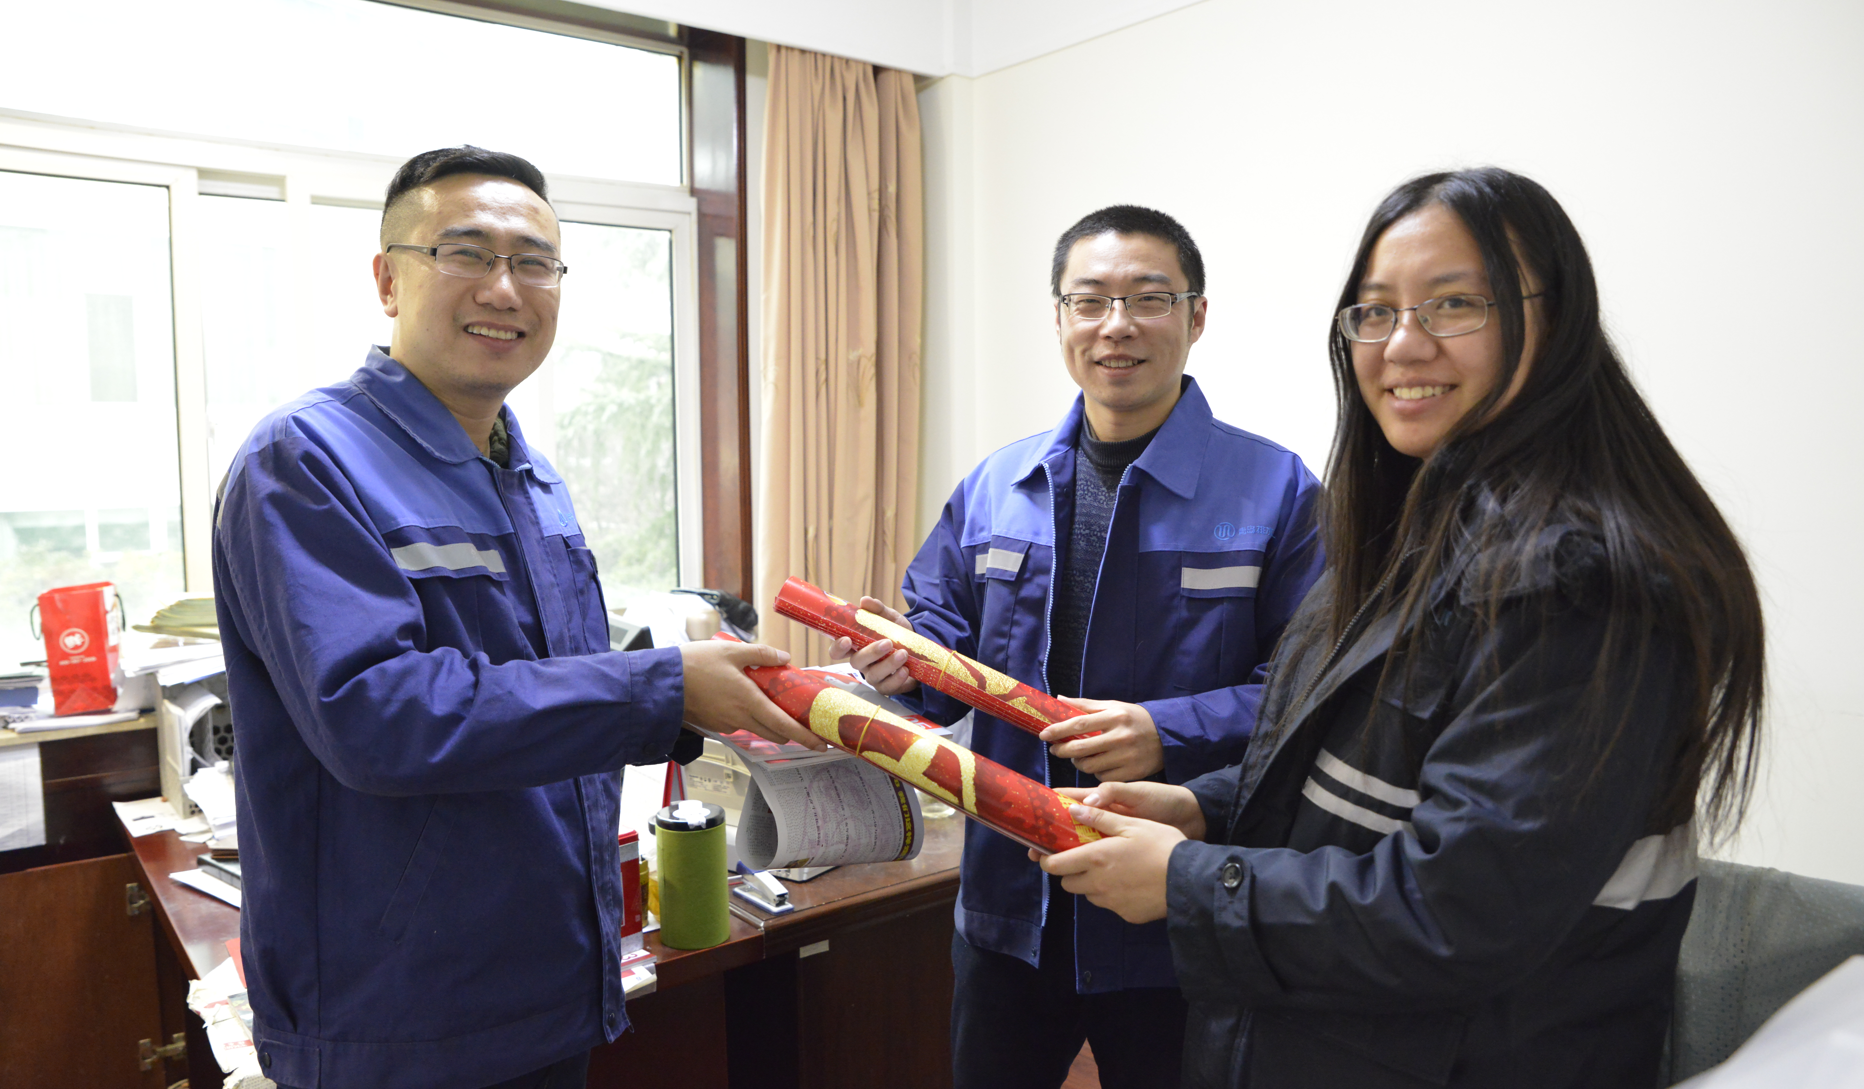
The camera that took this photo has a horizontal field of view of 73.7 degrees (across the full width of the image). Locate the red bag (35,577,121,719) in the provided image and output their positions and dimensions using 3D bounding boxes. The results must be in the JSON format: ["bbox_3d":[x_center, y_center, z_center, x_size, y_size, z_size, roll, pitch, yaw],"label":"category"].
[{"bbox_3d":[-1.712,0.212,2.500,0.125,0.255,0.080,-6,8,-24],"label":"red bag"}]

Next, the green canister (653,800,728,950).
[{"bbox_3d":[-0.311,0.432,1.611,0.093,0.175,0.093,-2,6,-17],"label":"green canister"}]

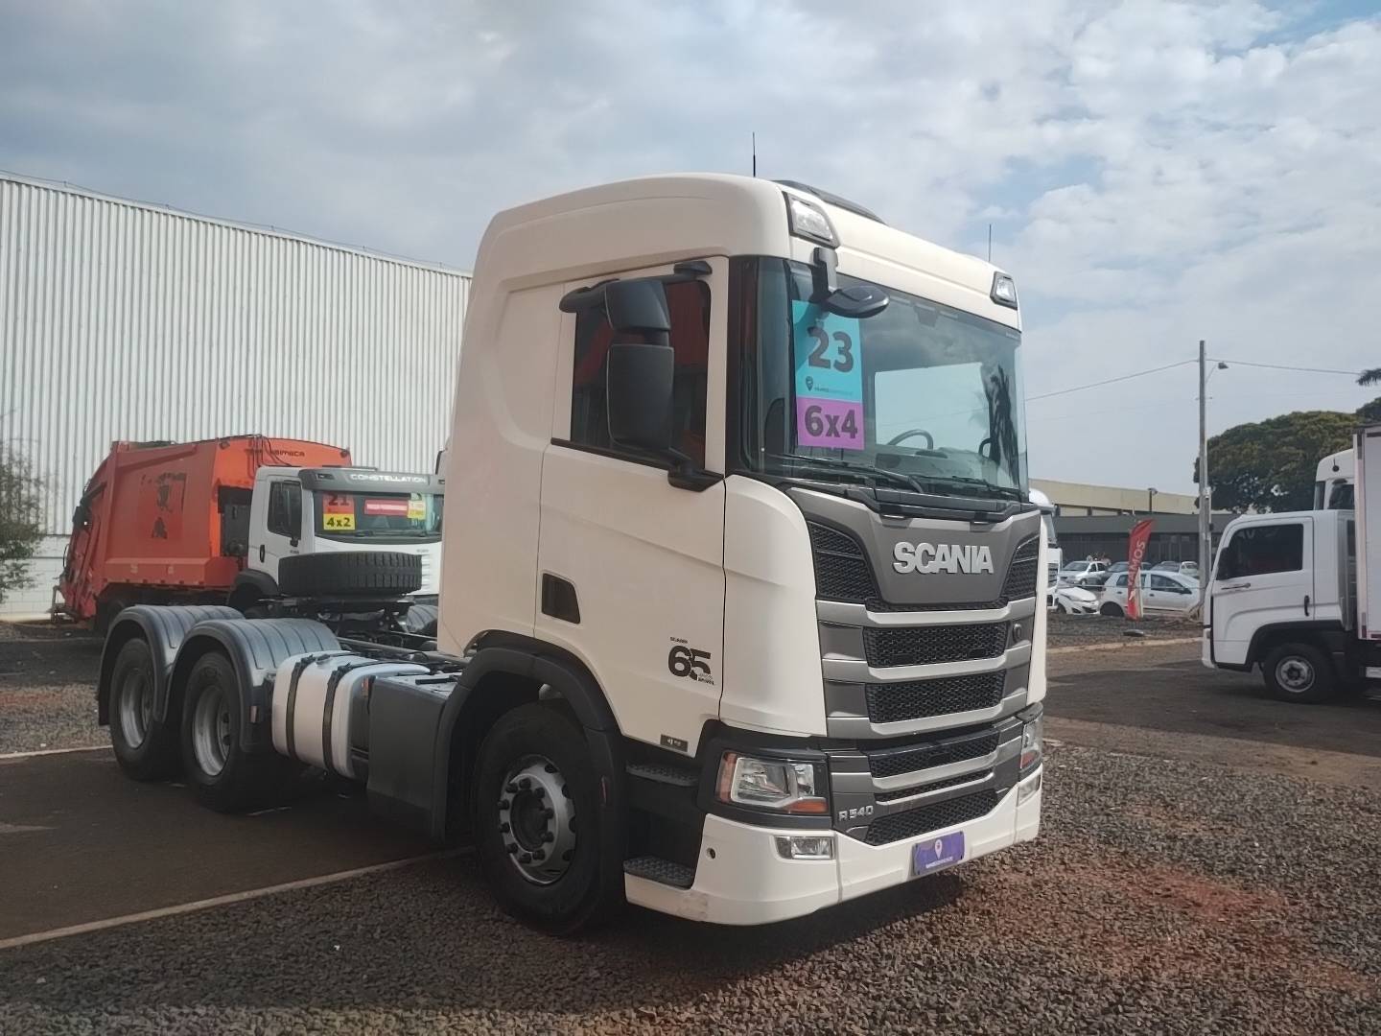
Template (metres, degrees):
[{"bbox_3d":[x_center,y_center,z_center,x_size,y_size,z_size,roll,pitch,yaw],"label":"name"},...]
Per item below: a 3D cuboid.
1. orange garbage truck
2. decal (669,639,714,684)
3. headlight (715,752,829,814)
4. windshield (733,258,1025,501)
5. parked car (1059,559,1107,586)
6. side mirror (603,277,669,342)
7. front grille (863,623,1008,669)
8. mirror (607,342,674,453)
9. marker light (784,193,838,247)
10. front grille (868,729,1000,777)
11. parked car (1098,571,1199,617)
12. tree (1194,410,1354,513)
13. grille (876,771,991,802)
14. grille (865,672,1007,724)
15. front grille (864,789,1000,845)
[{"bbox_3d":[-6.457,0.570,16.400,7.850,3.350,2.500,-2,-3,42],"label":"orange garbage truck"},{"bbox_3d":[-0.001,0.555,4.335,0.015,0.165,0.260,3,-3,-45],"label":"decal"},{"bbox_3d":[0.330,1.034,4.310,0.430,0.230,0.220,3,-3,-45],"label":"headlight"},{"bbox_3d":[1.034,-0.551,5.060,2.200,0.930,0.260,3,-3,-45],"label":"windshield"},{"bbox_3d":[19.691,2.914,56.368,4.100,1.440,1.660,3,-4,-44],"label":"parked car"},{"bbox_3d":[-0.204,-0.803,4.375,0.220,0.250,0.160,3,-3,-45],"label":"side mirror"},{"bbox_3d":[1.116,0.552,4.916,1.170,0.180,0.080,3,-3,-45],"label":"front grille"},{"bbox_3d":[-0.201,-0.481,4.468,0.242,0.409,0.141,3,-3,-33],"label":"mirror"},{"bbox_3d":[0.500,-1.234,4.651,0.315,0.200,0.110,3,-3,-45],"label":"marker light"},{"bbox_3d":[1.097,1.061,5.056,0.081,0.106,1.071,-1,-3,45],"label":"front grille"},{"bbox_3d":[12.941,2.177,30.568,3.830,1.430,1.640,-1,-3,35],"label":"parked car"},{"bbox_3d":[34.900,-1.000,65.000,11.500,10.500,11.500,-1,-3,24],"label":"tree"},{"bbox_3d":[1.098,1.206,5.046,0.071,0.061,0.970,-1,-3,45],"label":"grille"},{"bbox_3d":[1.110,0.787,4.909,1.120,0.180,0.080,3,-3,-45],"label":"grille"},{"bbox_3d":[1.092,1.343,5.045,0.081,0.126,1.081,-1,-3,45],"label":"front grille"}]

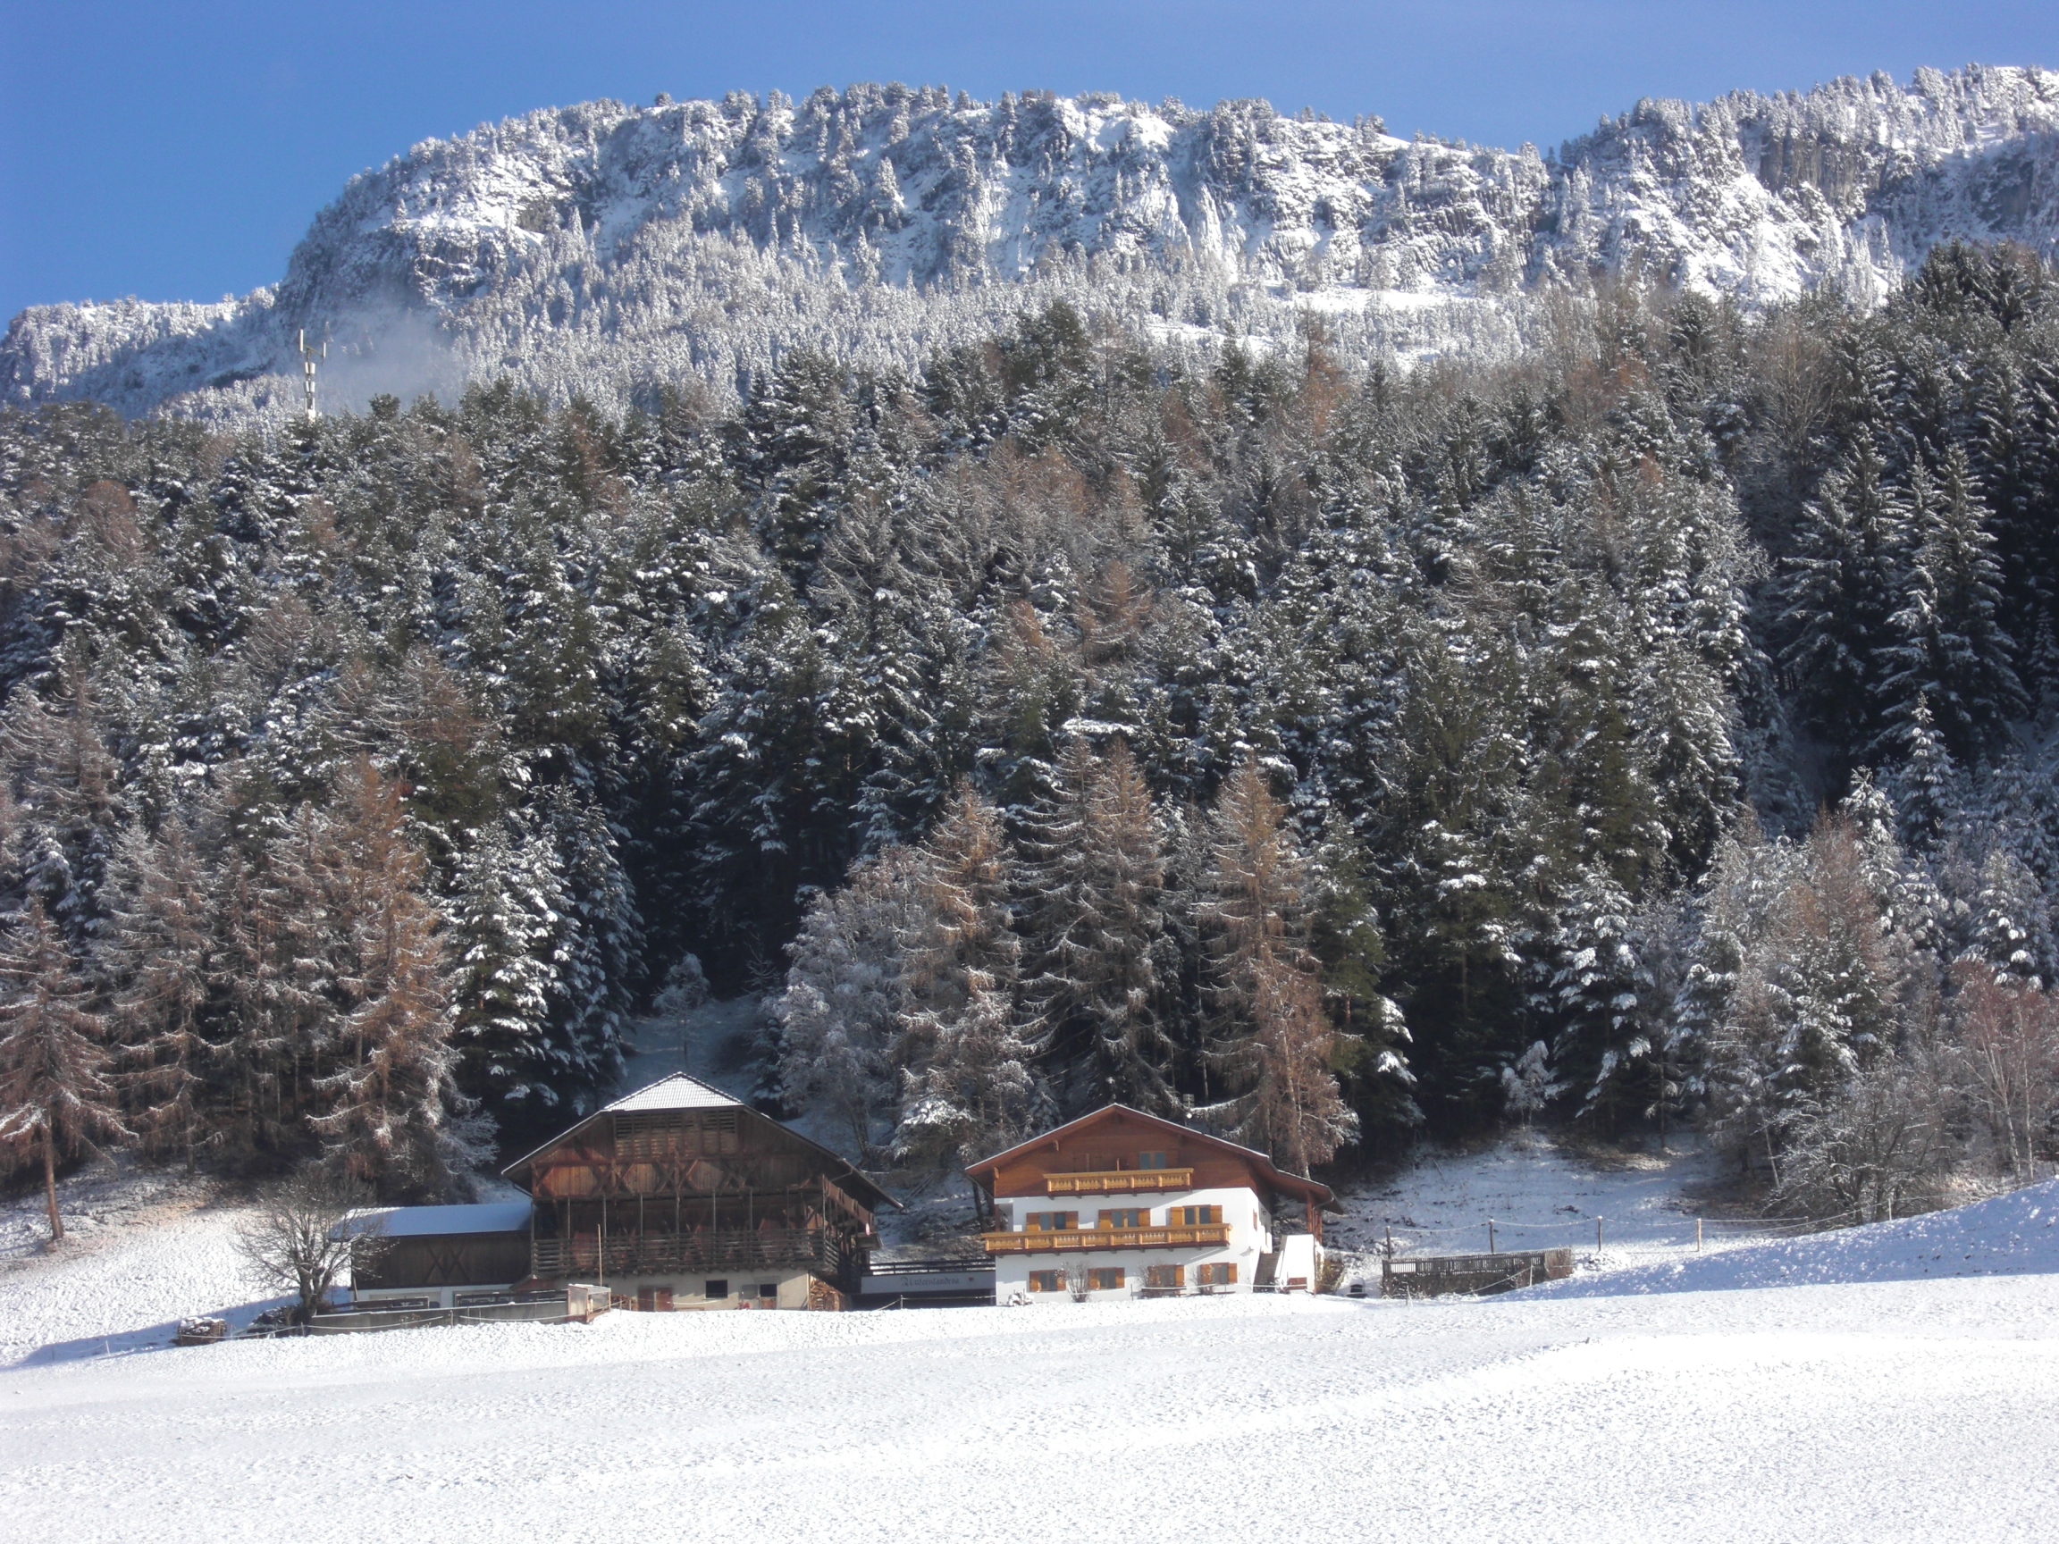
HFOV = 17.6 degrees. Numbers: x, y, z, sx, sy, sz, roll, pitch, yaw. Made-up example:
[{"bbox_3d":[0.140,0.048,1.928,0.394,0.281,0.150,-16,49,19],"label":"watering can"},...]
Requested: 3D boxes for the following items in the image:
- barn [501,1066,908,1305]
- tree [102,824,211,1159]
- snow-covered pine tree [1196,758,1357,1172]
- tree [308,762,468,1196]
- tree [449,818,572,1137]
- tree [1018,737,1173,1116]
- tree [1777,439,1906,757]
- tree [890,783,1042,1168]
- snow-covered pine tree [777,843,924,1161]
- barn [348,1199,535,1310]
[{"bbox_3d":[-18.270,24.830,377.900,19.300,13.480,22.500,-3,-10,6],"label":"barn"},{"bbox_3d":[-52.000,12.990,397.000,6.540,20.910,6.540,-3,-10,6],"label":"tree"},{"bbox_3d":[14.530,11.690,392.000,9.260,25.250,9.260,-3,-10,6],"label":"snow-covered pine tree"},{"bbox_3d":[-37.620,12.130,391.000,9.230,25.750,9.230,-3,-10,6],"label":"tree"},{"bbox_3d":[-31.430,12.840,403.000,7.140,19.750,7.140,-3,-10,6],"label":"tree"},{"bbox_3d":[3.960,10.190,400.000,9.170,24.810,9.170,-3,-10,6],"label":"tree"},{"bbox_3d":[59.690,-12.840,490.000,9.280,23.900,9.280,-3,-10,6],"label":"tree"},{"bbox_3d":[-3.780,12.240,396.000,8.800,23.470,8.800,-3,-10,6],"label":"tree"},{"bbox_3d":[-10.940,13.780,399.000,8.710,18.970,8.710,-3,-10,6],"label":"snow-covered pine tree"},{"bbox_3d":[-31.940,27.250,374.160,10.760,6.410,10.000,-3,-10,6],"label":"barn"}]

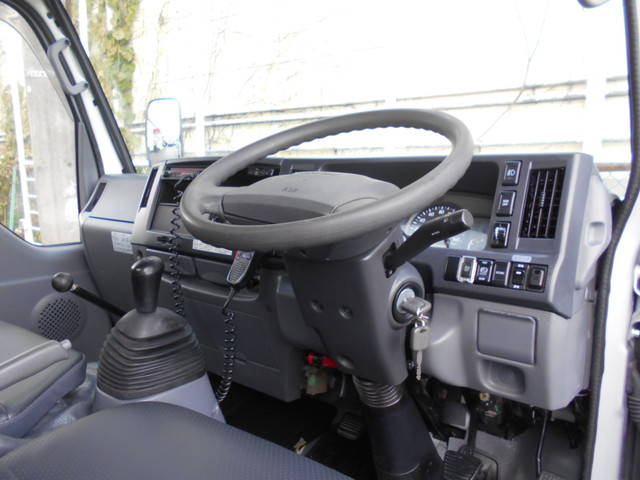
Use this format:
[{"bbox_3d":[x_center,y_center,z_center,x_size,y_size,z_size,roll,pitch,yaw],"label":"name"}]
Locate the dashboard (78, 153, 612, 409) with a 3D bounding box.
[{"bbox_3d":[-0.080,0.058,1.338,1.470,0.570,0.380,5,11,28],"label":"dashboard"}]

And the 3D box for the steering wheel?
[{"bbox_3d":[0.011,-0.077,0.711,0.420,0.100,0.420,4,33,29],"label":"steering wheel"}]

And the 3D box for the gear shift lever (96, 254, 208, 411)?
[{"bbox_3d":[-0.304,0.139,0.875,0.155,0.240,0.185,5,11,28],"label":"gear shift lever"}]

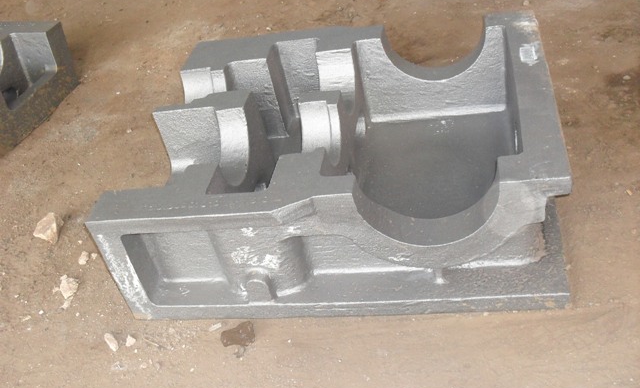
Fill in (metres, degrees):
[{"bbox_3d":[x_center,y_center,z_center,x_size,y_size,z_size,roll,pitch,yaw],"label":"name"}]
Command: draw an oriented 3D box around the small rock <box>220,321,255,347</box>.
[{"bbox_3d":[-0.183,0.309,1.557,0.072,0.030,0.046,-14,38,0],"label":"small rock"}]

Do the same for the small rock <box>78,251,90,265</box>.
[{"bbox_3d":[-0.630,0.170,1.880,0.026,0.021,0.030,-14,38,0],"label":"small rock"}]

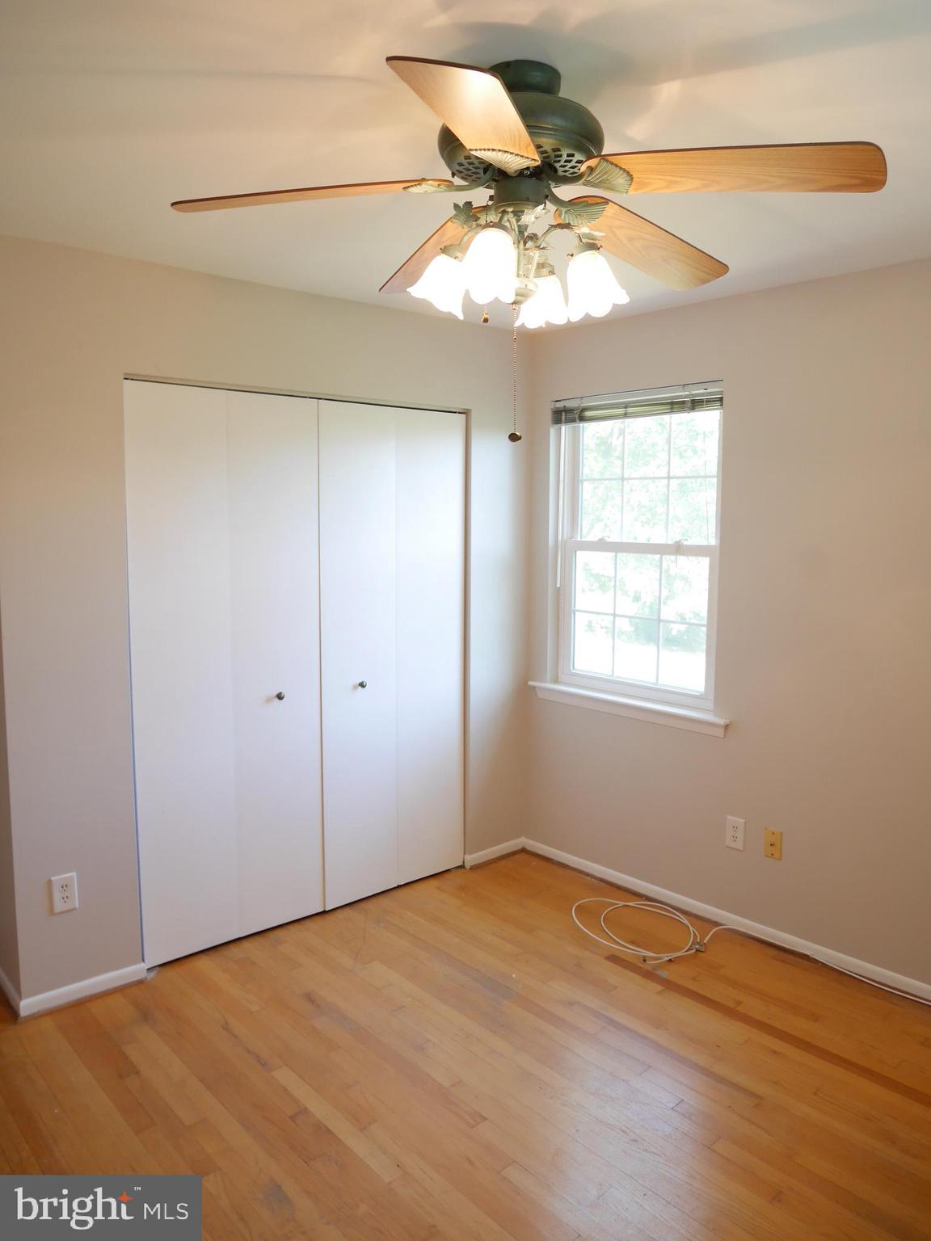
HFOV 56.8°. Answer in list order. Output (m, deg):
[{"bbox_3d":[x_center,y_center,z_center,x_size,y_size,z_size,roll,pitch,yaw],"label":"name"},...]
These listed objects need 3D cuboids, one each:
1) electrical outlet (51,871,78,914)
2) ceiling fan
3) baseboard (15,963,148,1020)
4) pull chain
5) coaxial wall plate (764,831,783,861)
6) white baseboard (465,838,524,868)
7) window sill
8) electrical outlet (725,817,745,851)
[{"bbox_3d":[-1.322,0.902,2.842,0.073,0.119,0.008,-6,9,-40],"label":"electrical outlet"},{"bbox_3d":[0.104,-0.817,1.667,1.280,0.460,1.280,-6,9,-40],"label":"ceiling fan"},{"bbox_3d":[-1.283,1.244,2.915,0.405,0.055,0.014,-6,9,-40],"label":"baseboard"},{"bbox_3d":[0.101,-0.491,1.705,0.025,0.275,0.025,0,7,0],"label":"pull chain"},{"bbox_3d":[1.174,0.853,3.276,0.008,0.113,0.069,-6,10,-43],"label":"coaxial wall plate"},{"bbox_3d":[0.147,1.105,4.104,0.385,0.056,0.014,-6,9,-40],"label":"white baseboard"},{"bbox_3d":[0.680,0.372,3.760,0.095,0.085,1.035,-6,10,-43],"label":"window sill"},{"bbox_3d":[1.063,0.839,3.390,0.008,0.119,0.073,-6,10,-43],"label":"electrical outlet"}]

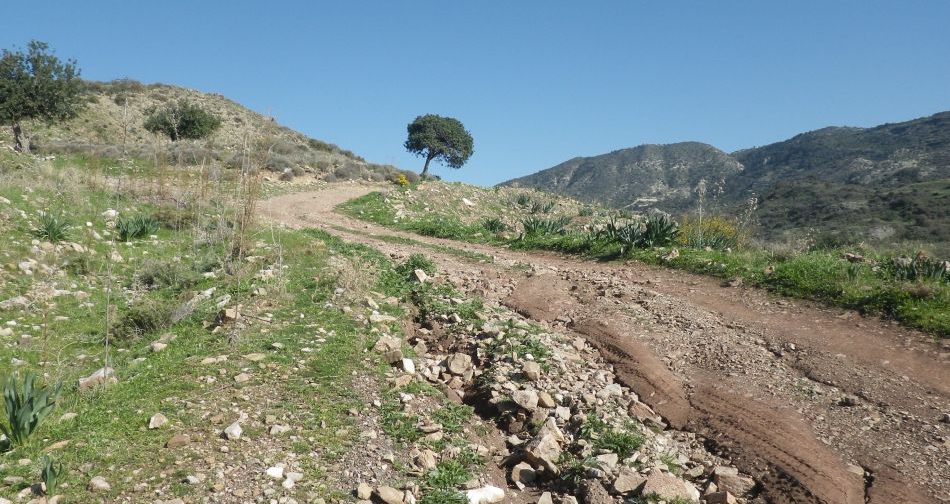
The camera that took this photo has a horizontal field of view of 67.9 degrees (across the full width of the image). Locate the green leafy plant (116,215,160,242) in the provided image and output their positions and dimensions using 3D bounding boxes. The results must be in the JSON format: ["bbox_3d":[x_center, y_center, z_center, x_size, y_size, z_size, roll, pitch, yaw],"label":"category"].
[{"bbox_3d":[-6.203,-0.433,13.000,0.800,0.480,0.650,-1,1,-26],"label":"green leafy plant"}]

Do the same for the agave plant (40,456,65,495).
[{"bbox_3d":[-2.007,1.062,3.350,0.114,0.190,0.100,0,2,0],"label":"agave plant"}]

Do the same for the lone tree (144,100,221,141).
[{"bbox_3d":[-19.461,-8.731,47.000,4.732,2.866,4.259,0,-2,0],"label":"lone tree"}]

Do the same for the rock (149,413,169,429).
[{"bbox_3d":[-2.132,1.142,4.750,0.120,0.090,0.100,-1,1,-24],"label":"rock"}]

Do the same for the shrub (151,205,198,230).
[{"bbox_3d":[-5.540,-0.636,13.000,0.885,0.442,0.708,0,-2,0],"label":"shrub"}]

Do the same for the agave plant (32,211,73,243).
[{"bbox_3d":[-6.786,-0.409,11.300,0.609,0.481,0.548,0,-2,0],"label":"agave plant"}]

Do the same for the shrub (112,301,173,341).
[{"bbox_3d":[-2.867,0.597,6.100,0.502,0.355,0.426,0,-2,0],"label":"shrub"}]

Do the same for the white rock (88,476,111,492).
[{"bbox_3d":[-2.021,1.250,3.800,0.115,0.075,0.095,-1,1,-28],"label":"white rock"}]

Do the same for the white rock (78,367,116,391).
[{"bbox_3d":[-2.944,0.998,5.500,0.290,0.155,0.210,-1,1,-28],"label":"white rock"}]

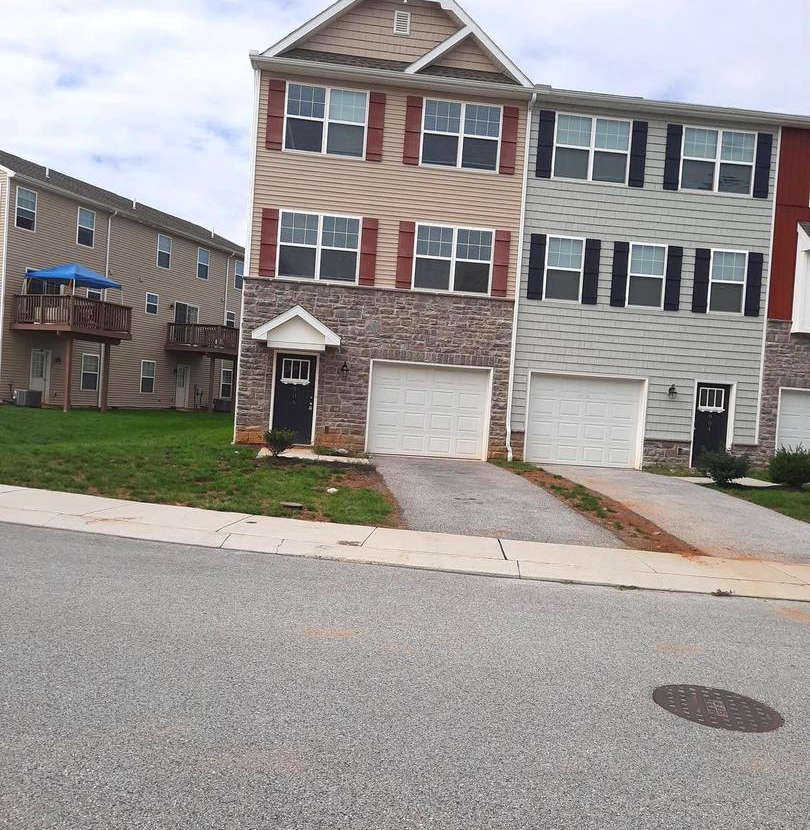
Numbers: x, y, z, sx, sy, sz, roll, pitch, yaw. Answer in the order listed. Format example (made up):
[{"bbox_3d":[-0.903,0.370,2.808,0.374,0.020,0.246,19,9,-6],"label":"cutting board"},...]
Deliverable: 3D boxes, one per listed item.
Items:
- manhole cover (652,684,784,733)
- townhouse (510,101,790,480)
[{"bbox_3d":[1.726,1.631,4.334,0.670,0.030,0.670,4,1,-6],"label":"manhole cover"},{"bbox_3d":[5.112,-4.032,23.447,6.000,10.450,11.000,4,1,-6],"label":"townhouse"}]

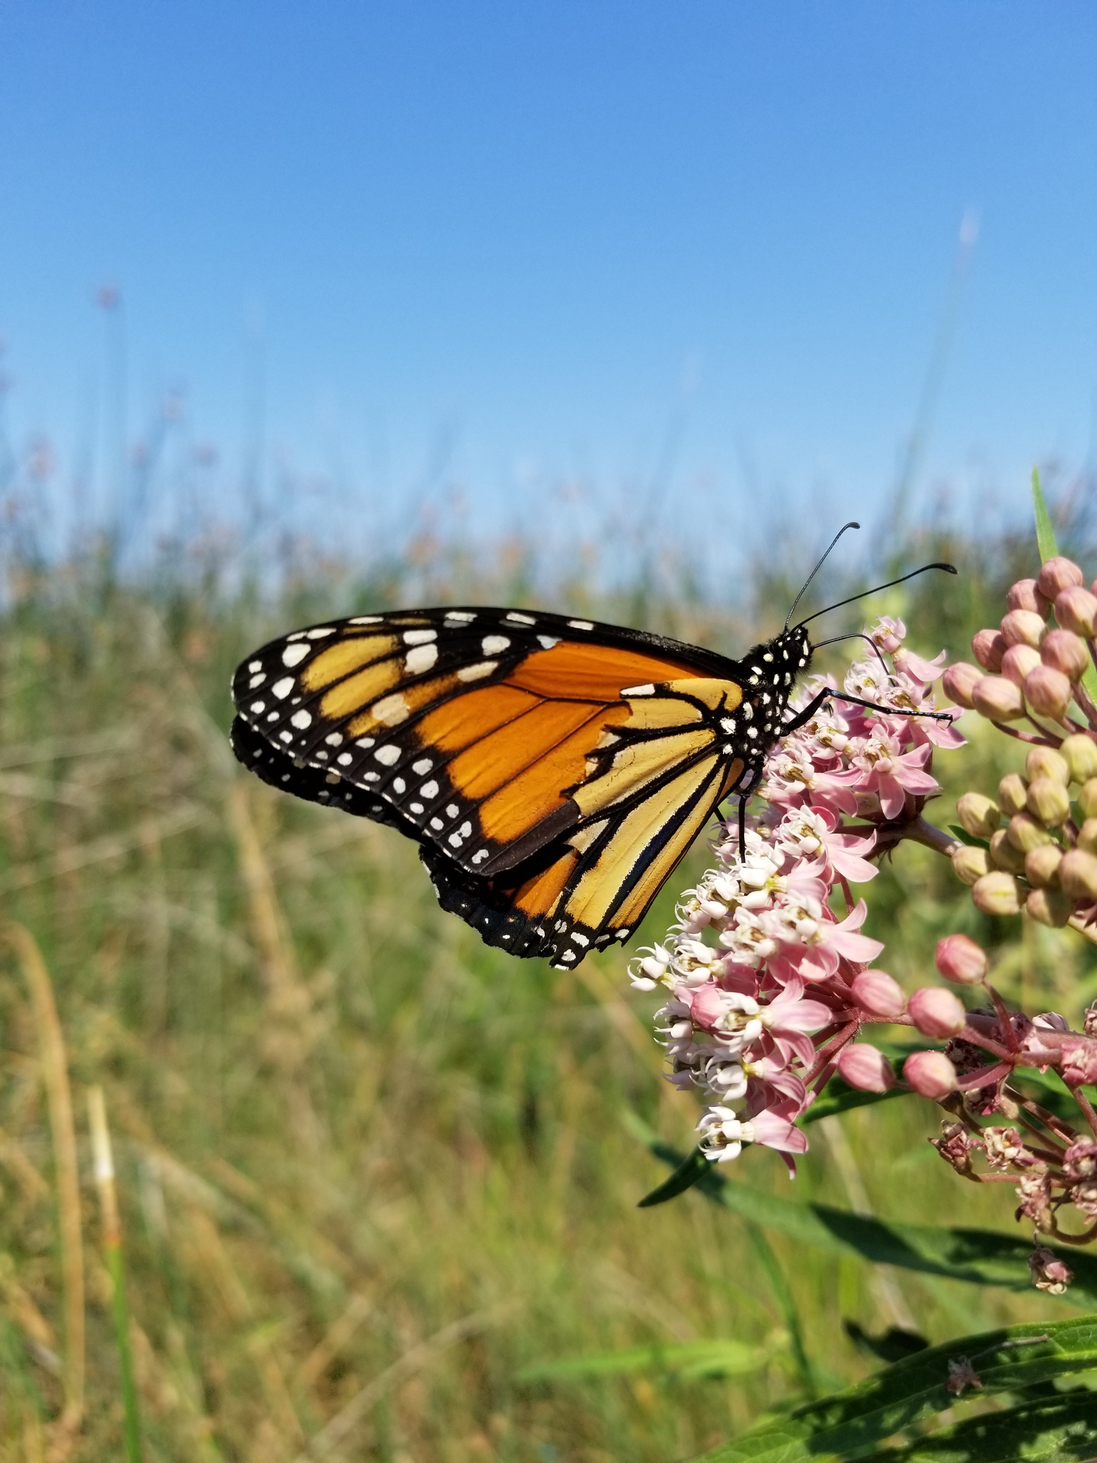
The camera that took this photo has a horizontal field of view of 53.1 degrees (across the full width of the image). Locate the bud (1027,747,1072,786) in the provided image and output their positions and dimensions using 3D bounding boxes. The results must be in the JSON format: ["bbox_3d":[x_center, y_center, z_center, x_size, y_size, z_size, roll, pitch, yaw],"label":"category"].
[{"bbox_3d":[0.053,0.004,0.117,0.005,0.004,0.004,41,0,-24],"label":"bud"}]

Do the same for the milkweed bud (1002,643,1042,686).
[{"bbox_3d":[0.050,-0.007,0.116,0.005,0.004,0.004,43,0,-24],"label":"milkweed bud"}]

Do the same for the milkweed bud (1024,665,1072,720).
[{"bbox_3d":[0.049,-0.004,0.107,0.004,0.005,0.004,-30,25,22],"label":"milkweed bud"}]

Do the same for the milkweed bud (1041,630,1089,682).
[{"bbox_3d":[0.054,-0.008,0.114,0.005,0.006,0.005,-28,30,0],"label":"milkweed bud"}]

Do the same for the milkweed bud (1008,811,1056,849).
[{"bbox_3d":[0.049,0.010,0.111,0.004,0.004,0.004,21,4,-1],"label":"milkweed bud"}]

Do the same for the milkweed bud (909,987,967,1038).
[{"bbox_3d":[0.038,0.027,0.106,0.005,0.004,0.004,26,-4,3],"label":"milkweed bud"}]

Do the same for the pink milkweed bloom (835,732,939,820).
[{"bbox_3d":[0.035,0.005,0.114,0.010,0.009,0.008,4,-30,27],"label":"pink milkweed bloom"}]

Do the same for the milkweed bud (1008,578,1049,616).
[{"bbox_3d":[0.049,-0.013,0.112,0.005,0.004,0.004,40,21,-7],"label":"milkweed bud"}]

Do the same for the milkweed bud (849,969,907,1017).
[{"bbox_3d":[0.034,0.027,0.114,0.006,0.005,0.005,26,0,-12],"label":"milkweed bud"}]

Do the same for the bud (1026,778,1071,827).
[{"bbox_3d":[0.050,0.007,0.111,0.004,0.005,0.004,-27,16,21],"label":"bud"}]

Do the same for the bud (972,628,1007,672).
[{"bbox_3d":[0.048,-0.009,0.119,0.005,0.004,0.004,38,0,-19],"label":"bud"}]

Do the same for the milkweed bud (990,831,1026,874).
[{"bbox_3d":[0.048,0.012,0.114,0.005,0.004,0.004,44,12,-5],"label":"milkweed bud"}]

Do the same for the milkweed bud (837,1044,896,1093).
[{"bbox_3d":[0.033,0.035,0.113,0.006,0.005,0.005,19,0,-12],"label":"milkweed bud"}]

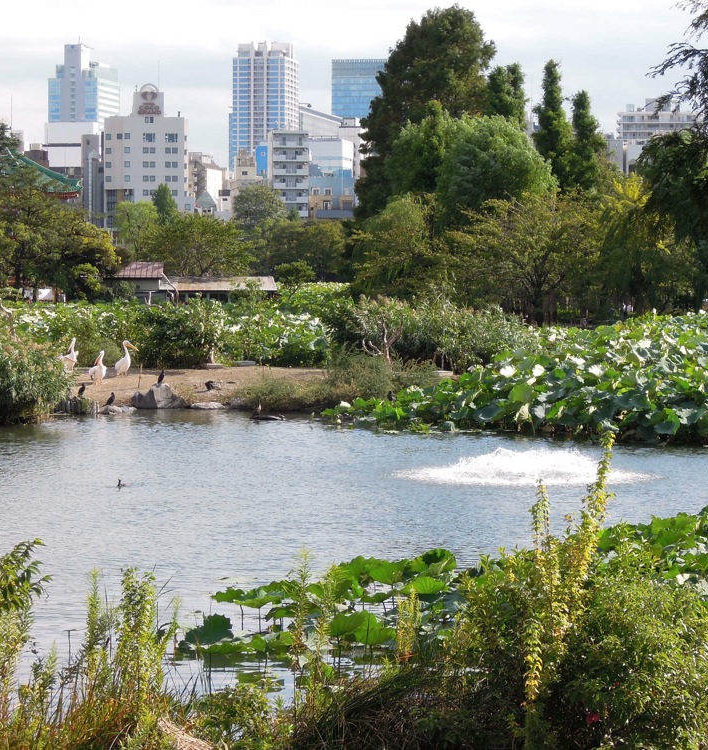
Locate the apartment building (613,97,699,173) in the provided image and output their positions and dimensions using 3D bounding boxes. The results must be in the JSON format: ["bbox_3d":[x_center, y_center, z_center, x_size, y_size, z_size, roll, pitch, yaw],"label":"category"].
[{"bbox_3d":[97.746,-58.373,788.231,29.000,61.175,16.000,0,2,-2],"label":"apartment building"}]

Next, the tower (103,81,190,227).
[{"bbox_3d":[-44.636,-40.272,530.768,18.600,45.287,15.500,0,2,0],"label":"tower"}]

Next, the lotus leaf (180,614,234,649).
[{"bbox_3d":[-1.389,2.425,23.124,0.500,0.290,0.460,0,2,0],"label":"lotus leaf"}]

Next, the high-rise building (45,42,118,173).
[{"bbox_3d":[-174.216,-135.881,1575.647,31.000,151.659,45.000,0,2,11],"label":"high-rise building"}]

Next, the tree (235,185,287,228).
[{"bbox_3d":[-16.523,-24.471,429.348,9.800,17.633,9.500,0,2,0],"label":"tree"}]

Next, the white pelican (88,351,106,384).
[{"bbox_3d":[-7.356,-0.215,70.555,0.470,0.978,0.600,1,3,24],"label":"white pelican"}]

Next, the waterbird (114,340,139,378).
[{"bbox_3d":[-6.738,-0.461,73.046,0.720,1.101,0.380,1,2,12],"label":"waterbird"}]

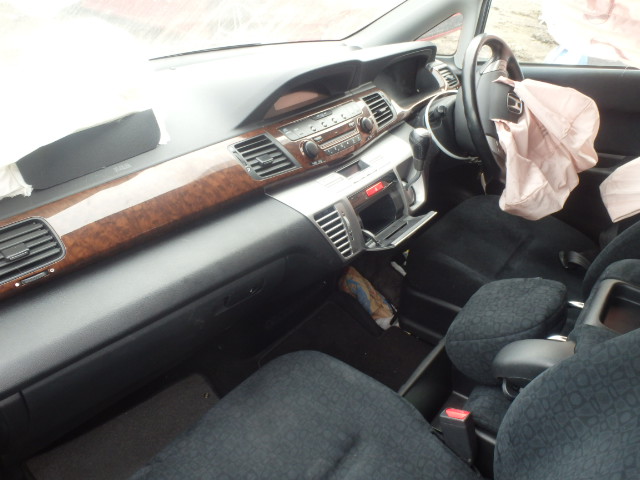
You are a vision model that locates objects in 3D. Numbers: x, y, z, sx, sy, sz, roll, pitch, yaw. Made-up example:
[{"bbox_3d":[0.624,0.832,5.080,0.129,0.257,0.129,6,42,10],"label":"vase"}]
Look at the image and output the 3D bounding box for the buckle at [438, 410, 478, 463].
[{"bbox_3d":[0.221,0.309,0.813,0.042,0.087,0.026,1,24,42],"label":"buckle"}]

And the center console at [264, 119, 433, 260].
[{"bbox_3d":[0.121,-0.095,1.050,0.180,0.185,0.440,22,37,32],"label":"center console"}]

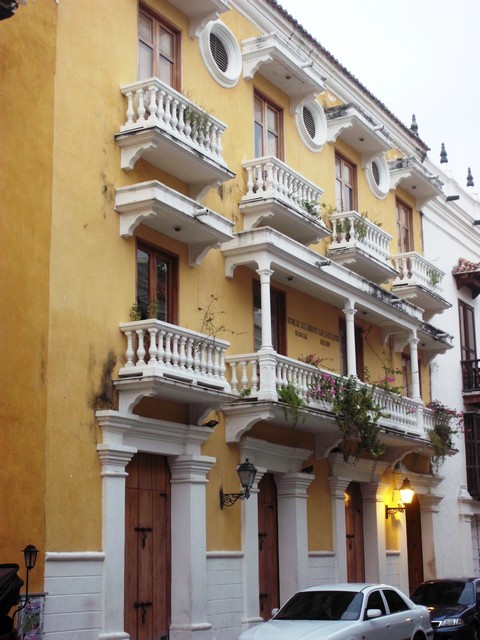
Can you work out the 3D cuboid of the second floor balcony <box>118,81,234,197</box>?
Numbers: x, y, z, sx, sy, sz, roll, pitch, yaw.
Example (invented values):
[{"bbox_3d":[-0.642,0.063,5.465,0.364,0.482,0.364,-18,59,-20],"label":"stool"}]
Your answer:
[{"bbox_3d":[-1.004,-2.910,19.156,0.721,1.236,2.659,-7,-13,27],"label":"second floor balcony"}]

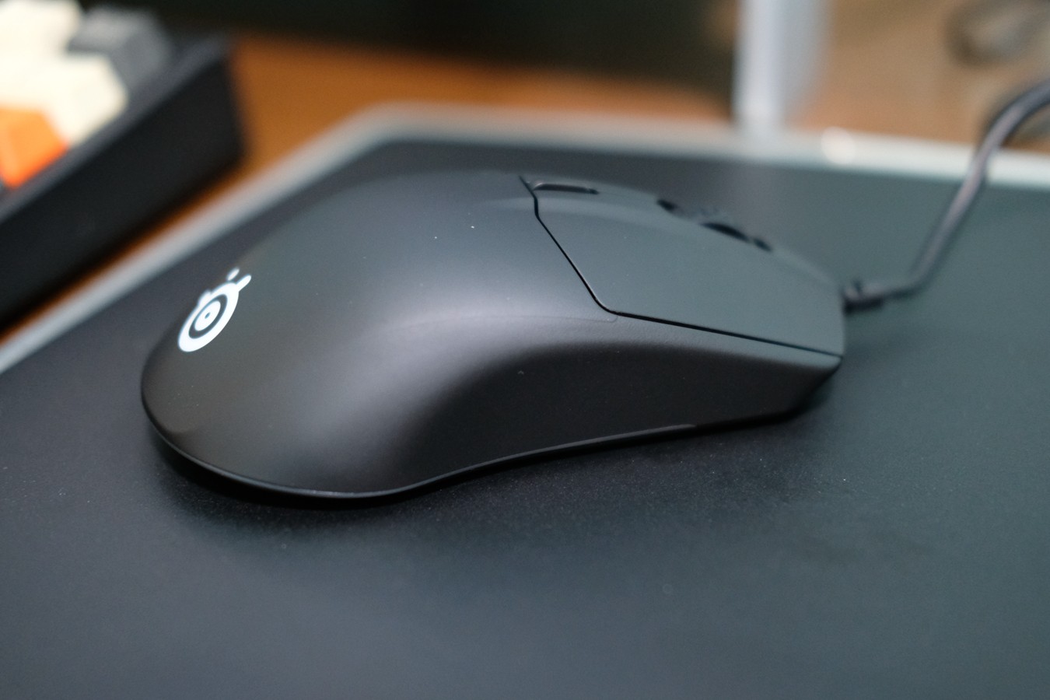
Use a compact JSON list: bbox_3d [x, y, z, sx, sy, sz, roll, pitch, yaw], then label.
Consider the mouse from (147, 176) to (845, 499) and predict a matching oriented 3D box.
[{"bbox_3d":[-0.005,-0.010,0.268,0.121,0.038,0.067,-8,25,-14],"label":"mouse"}]

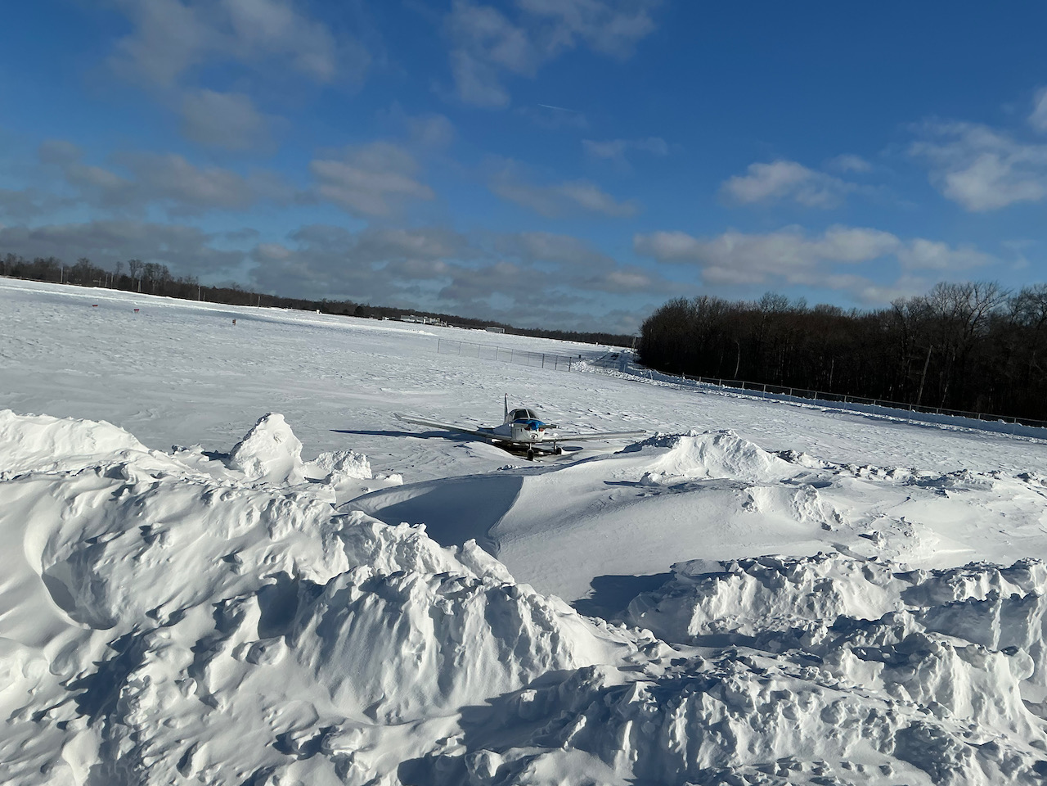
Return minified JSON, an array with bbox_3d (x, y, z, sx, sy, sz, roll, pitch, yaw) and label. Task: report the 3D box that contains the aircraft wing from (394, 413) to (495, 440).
[{"bbox_3d":[-3.025,1.260,34.358,4.500,0.290,1.600,11,2,-11],"label":"aircraft wing"}]

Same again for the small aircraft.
[{"bbox_3d":[-0.162,1.381,35.687,10.670,2.220,7.250,4,3,-11],"label":"small aircraft"}]

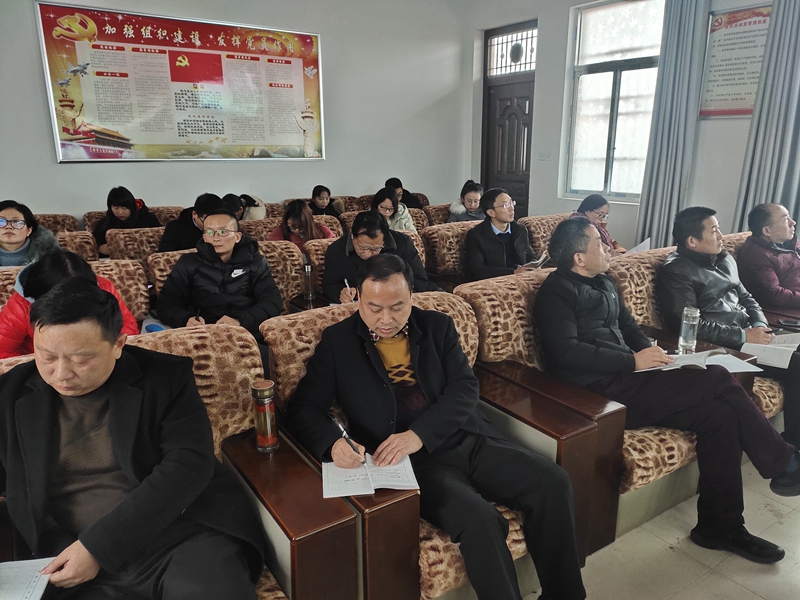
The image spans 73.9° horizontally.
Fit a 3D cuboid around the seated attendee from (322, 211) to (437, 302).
[{"bbox_3d":[-0.096,-0.032,3.147,0.660,1.060,0.750,-6,16,-21],"label":"seated attendee"}]

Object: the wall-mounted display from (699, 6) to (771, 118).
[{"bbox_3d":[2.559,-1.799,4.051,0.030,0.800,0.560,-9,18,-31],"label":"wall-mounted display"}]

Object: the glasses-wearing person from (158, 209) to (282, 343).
[{"bbox_3d":[-0.860,0.144,2.888,0.640,1.230,0.850,-10,19,-31],"label":"glasses-wearing person"}]

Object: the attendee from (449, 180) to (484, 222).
[{"bbox_3d":[0.780,-0.569,4.913,0.500,1.080,0.720,-6,16,-20],"label":"attendee"}]

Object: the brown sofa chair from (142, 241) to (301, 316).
[{"bbox_3d":[-0.880,0.199,3.150,0.920,0.980,0.820,-10,19,-31],"label":"brown sofa chair"}]

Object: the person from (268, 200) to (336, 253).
[{"bbox_3d":[-0.670,-0.208,4.271,0.550,1.140,0.850,-10,19,-31],"label":"person"}]

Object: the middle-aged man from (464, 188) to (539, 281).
[{"bbox_3d":[0.821,-0.165,3.900,0.570,1.250,0.820,-14,21,-39],"label":"middle-aged man"}]

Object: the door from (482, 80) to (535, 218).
[{"bbox_3d":[1.240,-1.467,6.220,0.070,2.060,0.860,-9,18,-31],"label":"door"}]

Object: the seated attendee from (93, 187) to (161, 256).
[{"bbox_3d":[-2.344,-0.371,4.750,0.550,1.200,0.850,-10,19,-31],"label":"seated attendee"}]

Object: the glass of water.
[{"bbox_3d":[1.256,0.134,2.320,0.073,0.205,0.073,-9,18,-31],"label":"glass of water"}]

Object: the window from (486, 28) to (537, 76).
[{"bbox_3d":[1.243,-2.746,5.916,0.060,0.430,0.800,-9,18,-31],"label":"window"}]

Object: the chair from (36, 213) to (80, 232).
[{"bbox_3d":[-3.199,-0.209,4.595,0.900,0.980,0.820,-10,19,-31],"label":"chair"}]

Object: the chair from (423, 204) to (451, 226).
[{"bbox_3d":[0.798,-0.481,5.484,0.900,0.980,0.820,-10,19,-31],"label":"chair"}]

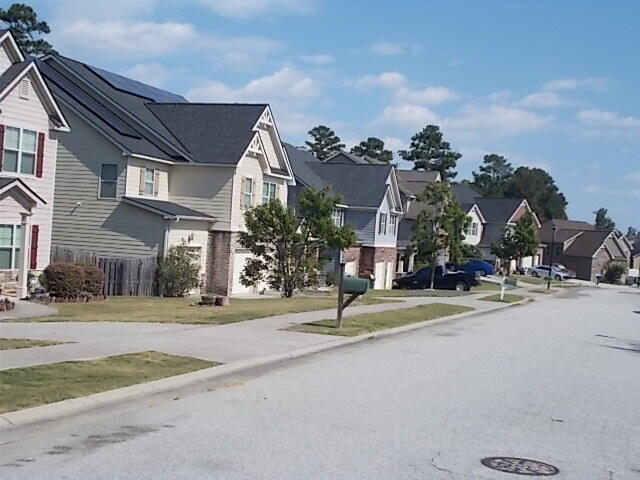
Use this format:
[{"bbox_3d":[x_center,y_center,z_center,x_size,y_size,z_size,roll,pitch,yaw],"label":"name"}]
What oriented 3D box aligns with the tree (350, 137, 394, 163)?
[{"bbox_3d":[6.612,-5.847,127.975,6.500,17.000,6.500,3,0,18],"label":"tree"}]

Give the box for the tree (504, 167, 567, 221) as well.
[{"bbox_3d":[31.732,-3.220,137.958,10.000,15.530,10.000,3,0,20],"label":"tree"}]

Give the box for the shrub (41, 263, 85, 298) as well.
[{"bbox_3d":[-7.665,1.201,27.398,1.200,1.070,1.300,3,0,18],"label":"shrub"}]

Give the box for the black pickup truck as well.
[{"bbox_3d":[8.192,2.672,65.000,5.800,1.880,2.000,3,0,20],"label":"black pickup truck"}]

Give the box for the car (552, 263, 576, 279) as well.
[{"bbox_3d":[23.719,3.085,93.500,1.850,1.500,4.600,4,0,-44],"label":"car"}]

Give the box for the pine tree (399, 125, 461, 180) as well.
[{"bbox_3d":[13.577,-5.427,117.949,8.500,18.660,8.500,3,0,20],"label":"pine tree"}]

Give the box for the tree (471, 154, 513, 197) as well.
[{"bbox_3d":[26.151,-4.603,141.952,7.500,17.700,7.500,3,0,20],"label":"tree"}]

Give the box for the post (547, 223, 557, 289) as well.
[{"bbox_3d":[18.782,1.250,74.992,0.500,5.350,0.500,3,0,18],"label":"post"}]

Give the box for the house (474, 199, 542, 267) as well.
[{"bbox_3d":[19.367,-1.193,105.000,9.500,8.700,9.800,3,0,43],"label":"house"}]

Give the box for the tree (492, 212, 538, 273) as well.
[{"bbox_3d":[18.098,0.436,85.991,4.400,6.000,4.400,3,0,18],"label":"tree"}]

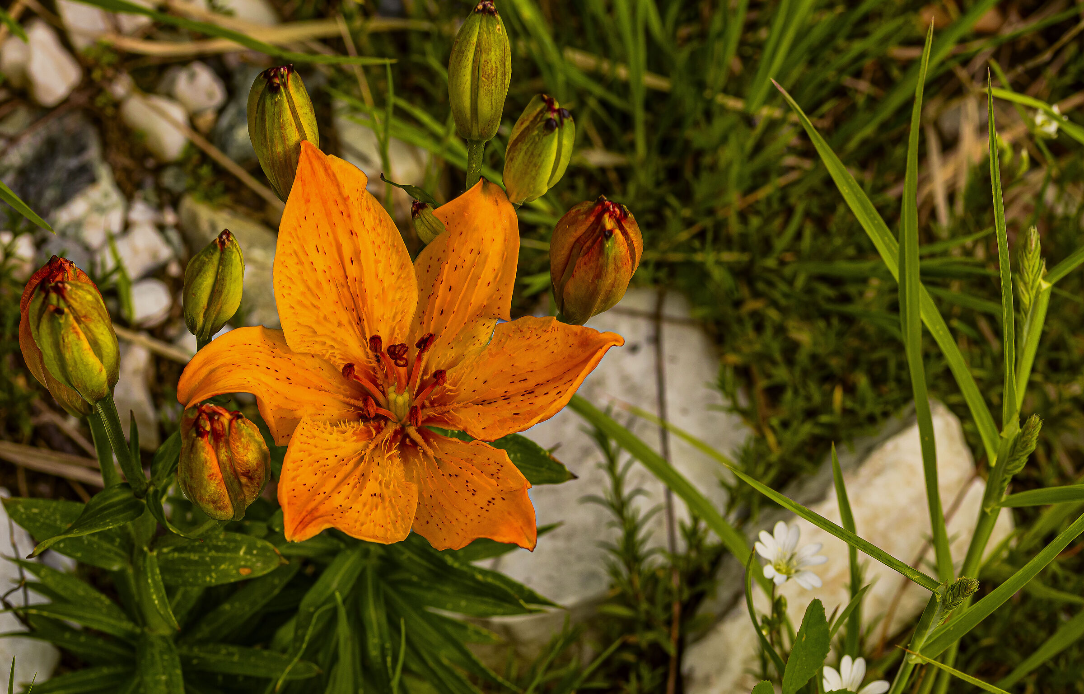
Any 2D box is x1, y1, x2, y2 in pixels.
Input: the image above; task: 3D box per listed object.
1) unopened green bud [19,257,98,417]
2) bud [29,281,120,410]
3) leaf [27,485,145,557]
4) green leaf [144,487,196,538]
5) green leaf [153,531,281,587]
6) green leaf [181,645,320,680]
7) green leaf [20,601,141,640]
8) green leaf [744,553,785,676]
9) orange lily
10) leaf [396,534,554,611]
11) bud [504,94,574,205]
[{"bbox_3d":[-0.125,-0.003,1.232,0.024,0.044,0.024,-9,38,7],"label":"unopened green bud"},{"bbox_3d":[-0.117,-0.001,1.180,0.018,0.041,0.018,-10,44,10],"label":"bud"},{"bbox_3d":[-0.121,0.046,1.255,0.037,0.009,0.014,-27,49,-22],"label":"leaf"},{"bbox_3d":[-0.094,0.042,1.195,0.018,0.007,0.006,45,54,0],"label":"green leaf"},{"bbox_3d":[-0.087,0.058,1.280,0.038,0.006,0.016,3,52,15],"label":"green leaf"},{"bbox_3d":[-0.078,0.084,1.260,0.038,0.005,0.010,11,44,0],"label":"green leaf"},{"bbox_3d":[-0.122,0.073,1.250,0.032,0.006,0.009,12,45,3],"label":"green leaf"},{"bbox_3d":[0.058,0.071,1.250,0.006,0.036,0.008,-6,22,20],"label":"green leaf"},{"bbox_3d":[-0.037,0.000,1.220,0.115,0.060,0.101,0,68,0],"label":"orange lily"},{"bbox_3d":[-0.018,0.060,1.250,0.047,0.007,0.013,23,45,-3],"label":"leaf"},{"bbox_3d":[-0.001,-0.050,1.205,0.016,0.036,0.016,12,46,-12],"label":"bud"}]

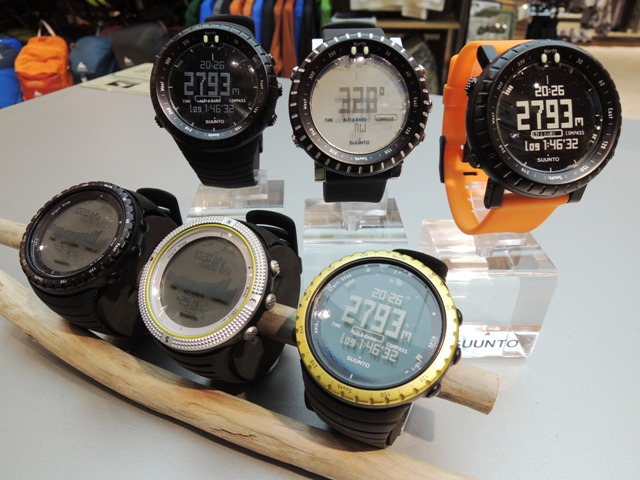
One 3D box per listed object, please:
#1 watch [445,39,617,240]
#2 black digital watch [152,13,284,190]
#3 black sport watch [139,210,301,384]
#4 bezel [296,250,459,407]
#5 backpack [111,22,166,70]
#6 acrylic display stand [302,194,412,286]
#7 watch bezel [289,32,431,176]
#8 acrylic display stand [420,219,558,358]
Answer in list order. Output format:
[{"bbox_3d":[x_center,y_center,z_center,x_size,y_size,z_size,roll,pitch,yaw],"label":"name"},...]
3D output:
[{"bbox_3d":[0.070,-0.039,0.169,0.053,0.072,0.063,-2,0,-6],"label":"watch"},{"bbox_3d":[-0.041,-0.061,0.202,0.053,0.074,0.062,-2,0,0],"label":"black digital watch"},{"bbox_3d":[-0.033,0.022,0.183,0.053,0.061,0.069,19,75,21],"label":"black sport watch"},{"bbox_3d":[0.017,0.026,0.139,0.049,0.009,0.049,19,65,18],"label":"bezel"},{"bbox_3d":[-1.000,-0.978,2.500,0.290,0.450,0.220,0,32,0],"label":"backpack"},{"bbox_3d":[0.015,0.009,0.217,0.045,0.052,0.043,0,32,0],"label":"acrylic display stand"},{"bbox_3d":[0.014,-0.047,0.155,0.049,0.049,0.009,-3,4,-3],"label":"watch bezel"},{"bbox_3d":[0.071,0.022,0.205,0.046,0.048,0.041,0,32,0],"label":"acrylic display stand"}]

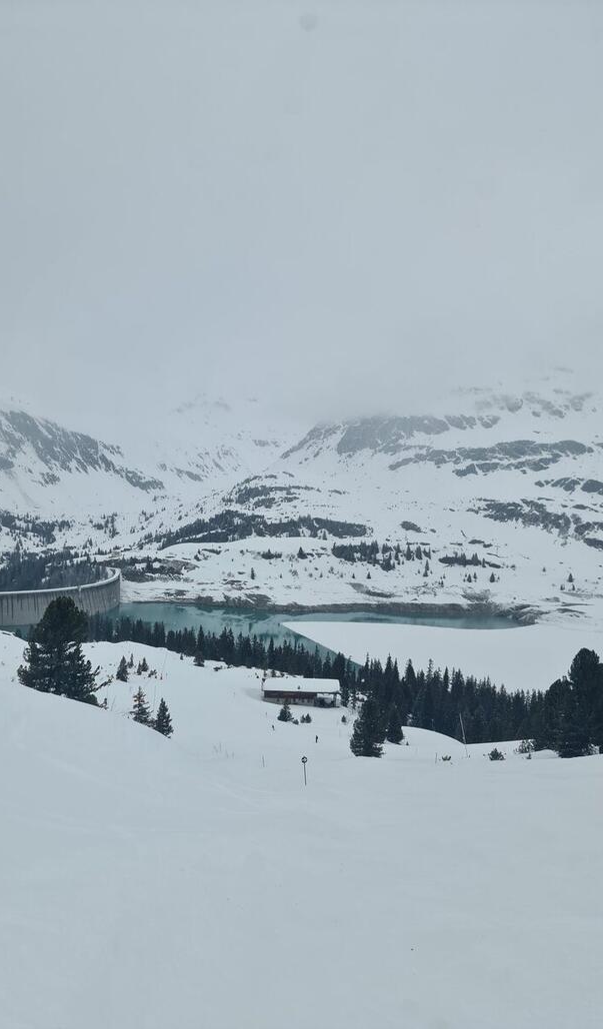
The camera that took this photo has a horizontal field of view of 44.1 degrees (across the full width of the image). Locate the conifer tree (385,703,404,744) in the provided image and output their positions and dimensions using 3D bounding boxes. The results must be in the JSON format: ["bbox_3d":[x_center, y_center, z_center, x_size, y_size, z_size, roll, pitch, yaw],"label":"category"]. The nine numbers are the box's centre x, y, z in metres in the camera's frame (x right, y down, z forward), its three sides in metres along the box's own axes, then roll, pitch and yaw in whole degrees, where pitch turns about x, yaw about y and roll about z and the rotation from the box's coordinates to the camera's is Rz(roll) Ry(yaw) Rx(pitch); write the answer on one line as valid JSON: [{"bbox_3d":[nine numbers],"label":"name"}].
[{"bbox_3d":[16.250,36.606,130.000,3.150,6.920,3.150,0,2,0],"label":"conifer tree"}]

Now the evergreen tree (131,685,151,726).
[{"bbox_3d":[-17.634,21.215,82.004,2.200,4.580,2.200,0,2,0],"label":"evergreen tree"}]

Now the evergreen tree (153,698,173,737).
[{"bbox_3d":[-14.839,21.946,80.002,2.150,4.390,2.150,0,2,0],"label":"evergreen tree"}]

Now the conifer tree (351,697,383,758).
[{"bbox_3d":[9.610,31.418,110.000,5.030,9.070,5.030,0,2,0],"label":"conifer tree"}]

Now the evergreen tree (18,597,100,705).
[{"bbox_3d":[-24.597,14.022,75.005,8.060,11.100,8.060,0,2,0],"label":"evergreen tree"}]

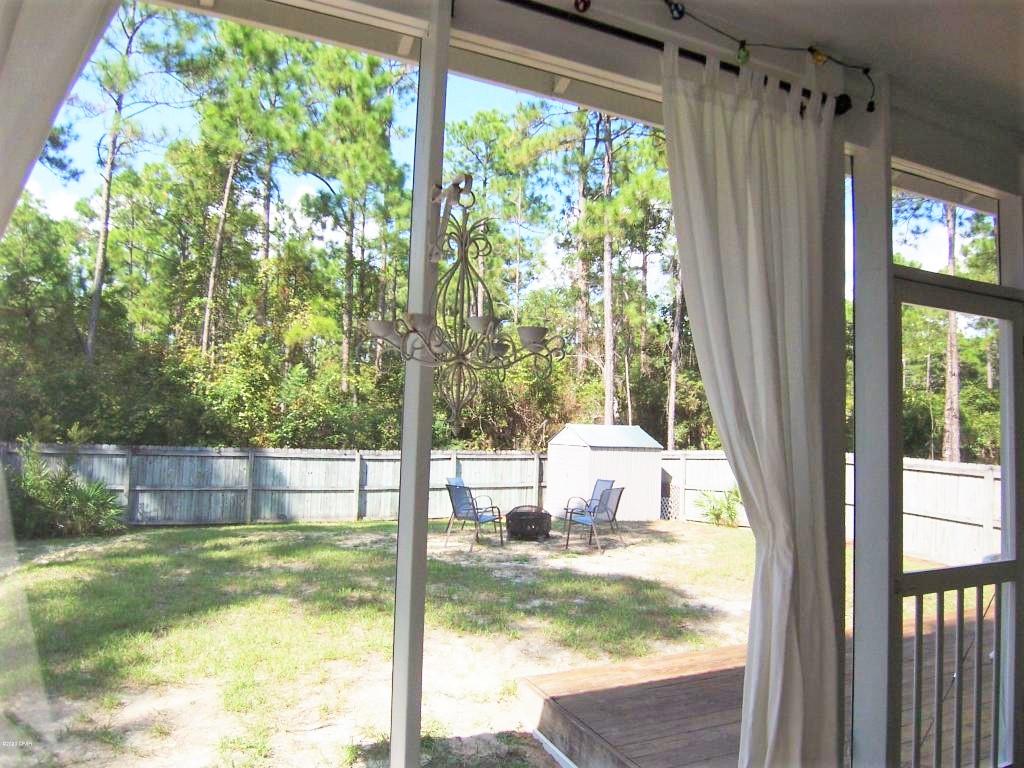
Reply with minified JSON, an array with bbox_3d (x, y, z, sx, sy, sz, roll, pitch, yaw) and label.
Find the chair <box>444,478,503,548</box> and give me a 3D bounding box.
[{"bbox_3d":[-0.549,2.012,10.358,0.580,0.920,0.690,-2,-5,43],"label":"chair"}]

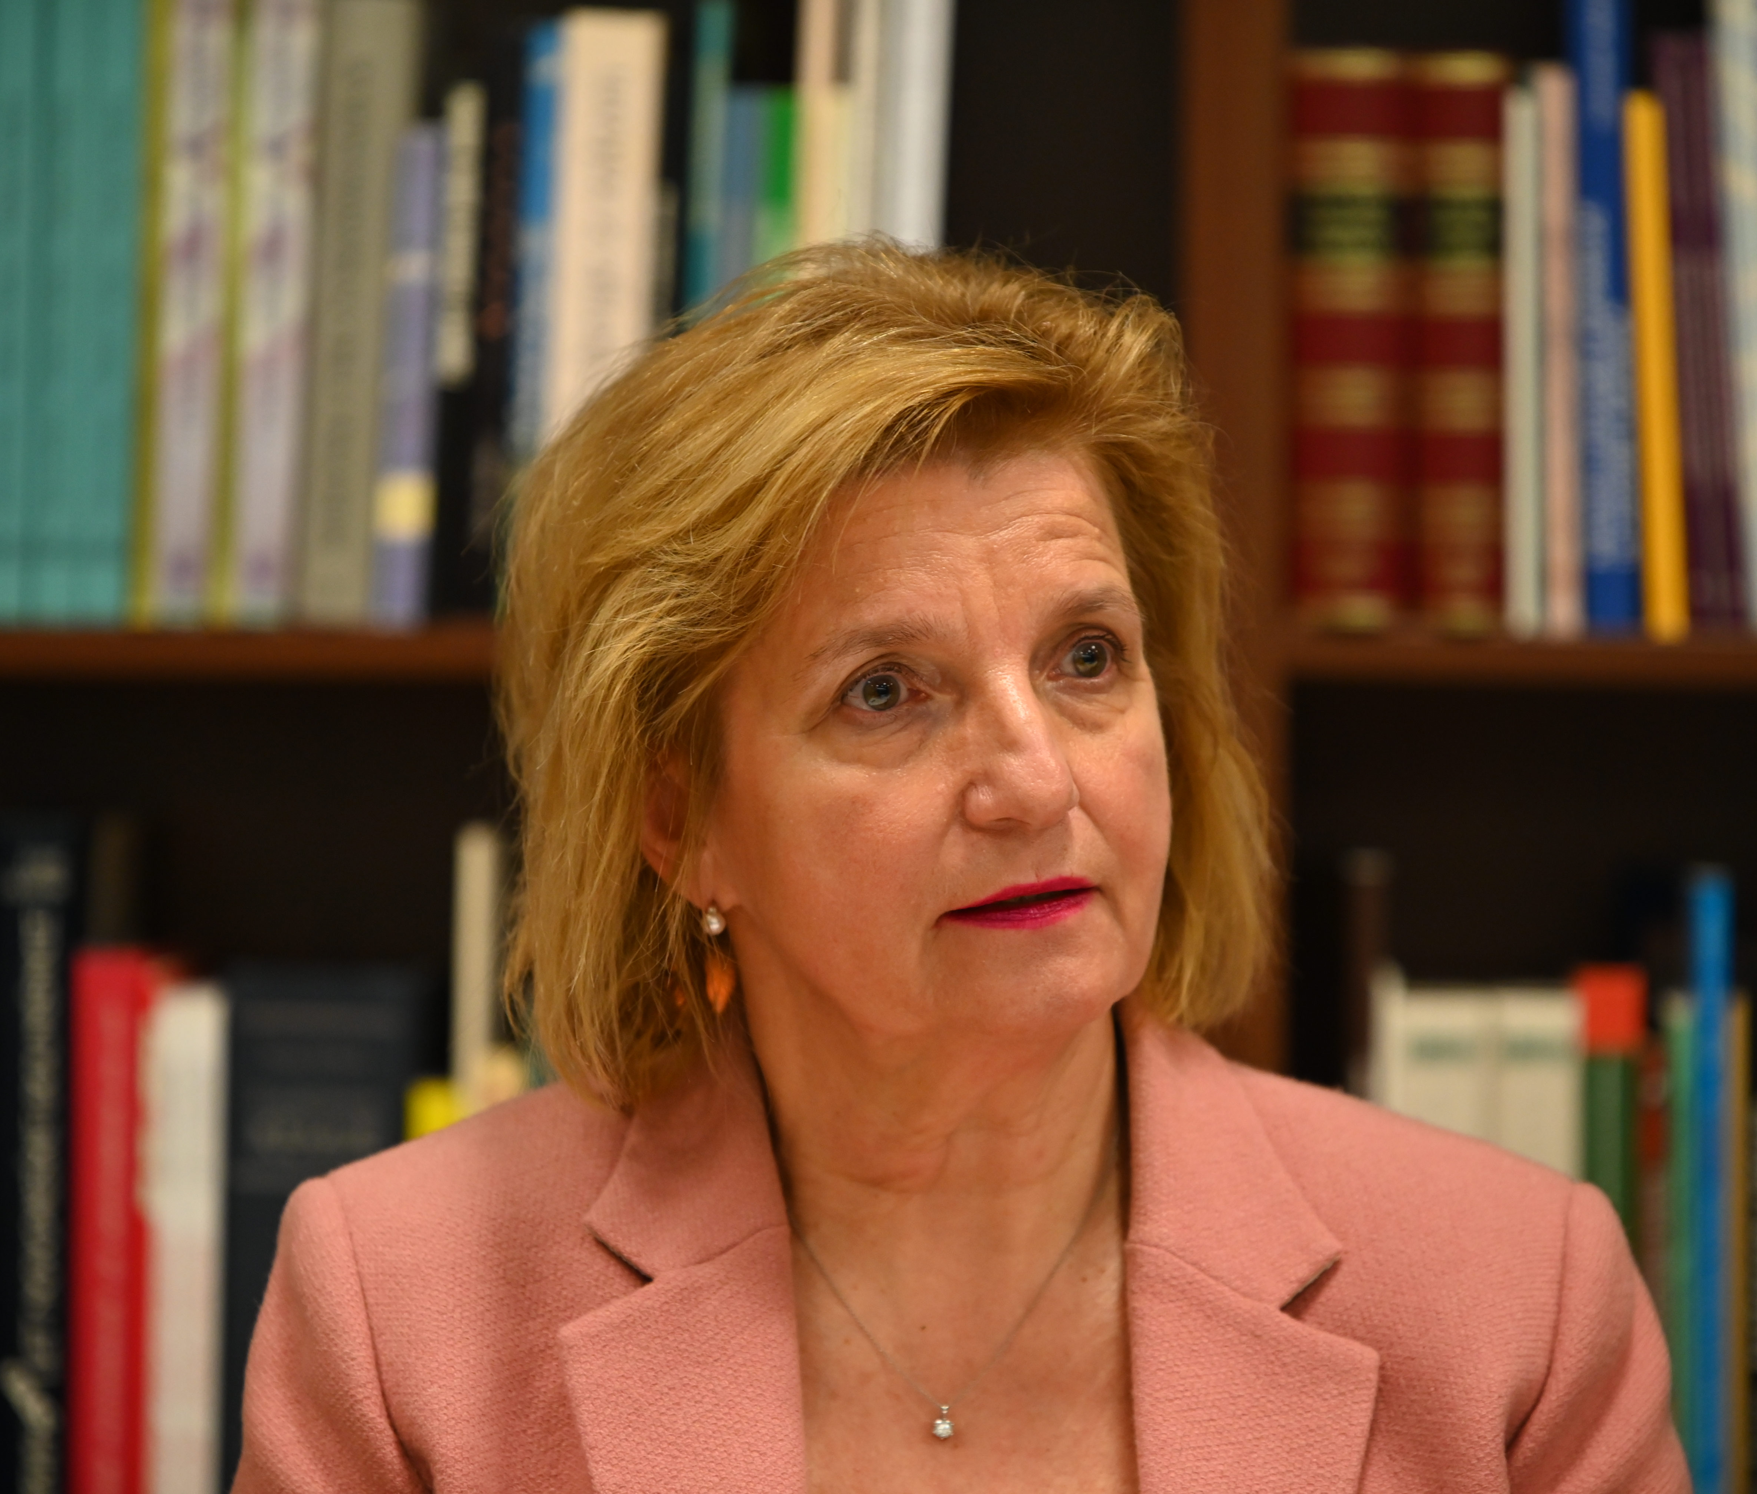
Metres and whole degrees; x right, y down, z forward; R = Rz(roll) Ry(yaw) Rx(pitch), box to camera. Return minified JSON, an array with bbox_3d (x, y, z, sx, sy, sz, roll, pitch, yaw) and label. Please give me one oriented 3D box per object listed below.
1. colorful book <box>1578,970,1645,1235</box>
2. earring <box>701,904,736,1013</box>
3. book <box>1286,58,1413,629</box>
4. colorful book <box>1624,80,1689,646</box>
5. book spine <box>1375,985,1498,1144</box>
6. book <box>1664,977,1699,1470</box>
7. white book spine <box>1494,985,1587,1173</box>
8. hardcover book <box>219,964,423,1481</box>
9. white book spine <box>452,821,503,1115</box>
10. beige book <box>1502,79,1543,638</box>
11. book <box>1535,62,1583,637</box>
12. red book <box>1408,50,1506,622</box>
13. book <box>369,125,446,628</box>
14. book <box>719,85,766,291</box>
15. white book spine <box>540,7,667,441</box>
[{"bbox_3d":[0.295,0.205,5.109,0.026,0.239,0.160,0,2,0],"label":"colorful book"},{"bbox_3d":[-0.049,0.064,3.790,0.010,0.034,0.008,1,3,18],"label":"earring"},{"bbox_3d":[0.195,-0.165,5.180,0.047,0.233,0.160,0,0,0],"label":"book"},{"bbox_3d":[0.319,-0.156,5.175,0.015,0.218,0.150,-2,0,0],"label":"colorful book"},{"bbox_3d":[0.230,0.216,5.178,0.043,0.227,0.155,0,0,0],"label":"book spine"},{"bbox_3d":[0.324,0.210,5.107,0.013,0.229,0.155,0,2,0],"label":"book"},{"bbox_3d":[0.267,0.208,5.109,0.035,0.231,0.160,0,2,0],"label":"white book spine"},{"bbox_3d":[-0.229,0.211,5.185,0.075,0.239,0.170,0,0,0],"label":"hardcover book"},{"bbox_3d":[-0.165,0.173,5.128,0.016,0.295,0.200,1,2,0],"label":"white book spine"},{"bbox_3d":[0.260,-0.159,5.088,0.014,0.223,0.150,0,2,0],"label":"beige book"},{"bbox_3d":[0.279,-0.162,5.178,0.014,0.228,0.155,-1,0,0],"label":"book"},{"bbox_3d":[0.233,-0.166,5.098,0.039,0.233,0.170,0,2,0],"label":"red book"},{"bbox_3d":[-0.192,-0.152,5.170,0.020,0.201,0.140,3,0,0],"label":"book"},{"bbox_3d":[-0.056,-0.160,5.088,0.013,0.217,0.150,2,2,0],"label":"book"},{"bbox_3d":[-0.112,-0.175,5.185,0.038,0.249,0.170,3,0,0],"label":"white book spine"}]

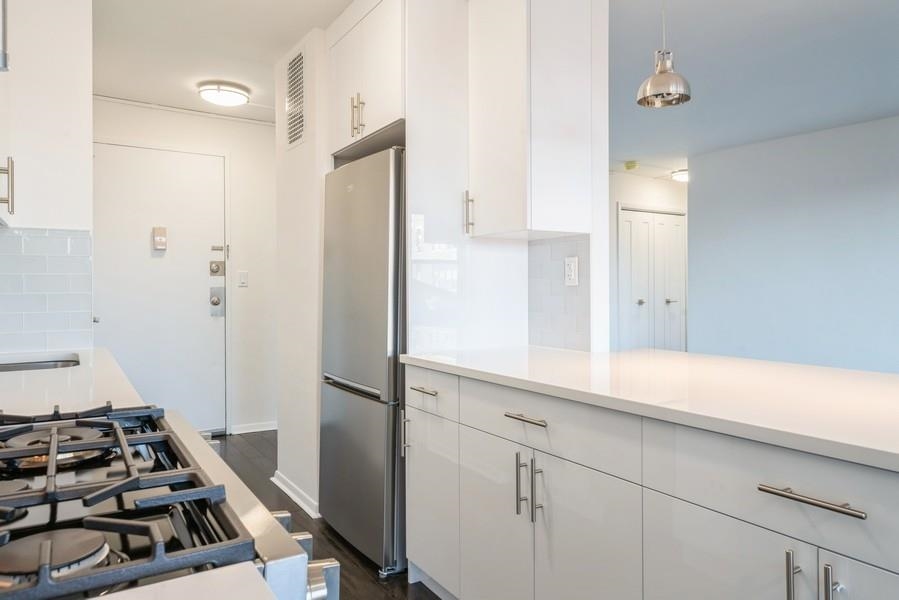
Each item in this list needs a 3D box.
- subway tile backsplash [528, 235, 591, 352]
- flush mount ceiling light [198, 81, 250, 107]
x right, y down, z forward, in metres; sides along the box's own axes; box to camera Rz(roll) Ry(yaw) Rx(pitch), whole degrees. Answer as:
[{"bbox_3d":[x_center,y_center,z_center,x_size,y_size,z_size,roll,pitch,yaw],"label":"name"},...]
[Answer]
[{"bbox_3d":[0.466,-0.027,2.551,0.015,0.467,0.382,0,1,-32],"label":"subway tile backsplash"},{"bbox_3d":[-1.490,-1.355,3.976,0.338,0.083,0.338,0,1,-32],"label":"flush mount ceiling light"}]

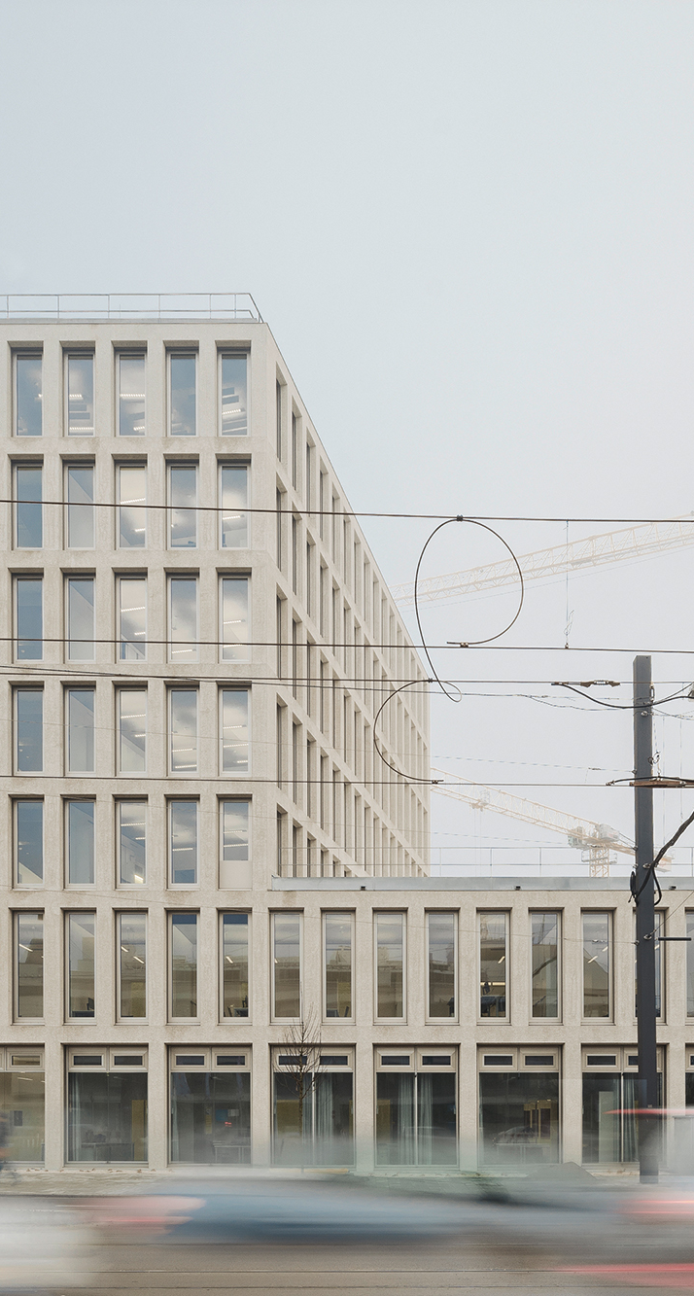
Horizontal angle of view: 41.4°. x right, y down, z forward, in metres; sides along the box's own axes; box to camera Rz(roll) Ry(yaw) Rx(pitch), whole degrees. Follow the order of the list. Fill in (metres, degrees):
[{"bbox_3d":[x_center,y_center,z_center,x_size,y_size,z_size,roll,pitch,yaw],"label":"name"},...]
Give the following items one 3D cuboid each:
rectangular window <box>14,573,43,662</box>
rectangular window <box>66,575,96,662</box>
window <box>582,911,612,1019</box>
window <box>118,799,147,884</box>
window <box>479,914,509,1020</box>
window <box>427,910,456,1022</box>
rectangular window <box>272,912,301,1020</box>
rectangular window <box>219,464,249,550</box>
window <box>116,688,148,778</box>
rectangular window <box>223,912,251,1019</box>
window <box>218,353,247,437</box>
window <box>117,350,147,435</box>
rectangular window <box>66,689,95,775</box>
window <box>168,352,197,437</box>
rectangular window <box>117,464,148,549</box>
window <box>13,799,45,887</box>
[{"bbox_3d":[-9.666,-0.887,28.000,1.000,2.674,0.150,0,0,0],"label":"rectangular window"},{"bbox_3d":[-8.368,-0.909,28.900,0.970,2.726,0.150,0,0,0],"label":"rectangular window"},{"bbox_3d":[7.394,9.431,27.200,0.940,3.220,0.150,0,0,0],"label":"window"},{"bbox_3d":[-6.692,6.070,28.586,0.993,2.673,0.150,0,0,0],"label":"window"},{"bbox_3d":[4.356,9.431,27.200,0.940,3.220,0.150,0,0,0],"label":"window"},{"bbox_3d":[3.023,10.055,29.000,0.912,3.407,0.200,0,0,0],"label":"window"},{"bbox_3d":[-1.778,9.454,27.200,0.940,3.220,0.150,0,0,0],"label":"rectangular window"},{"bbox_3d":[-3.391,-4.287,27.700,0.871,2.522,0.200,0,0,0],"label":"rectangular window"},{"bbox_3d":[-6.350,2.530,27.200,0.940,2.600,0.150,0,0,0],"label":"window"},{"bbox_3d":[-3.267,9.431,27.200,0.940,3.220,0.150,0,0,0],"label":"rectangular window"},{"bbox_3d":[-3.571,-7.863,28.586,0.993,2.673,0.150,0,0,0],"label":"window"},{"bbox_3d":[-6.813,-8.016,29.000,0.912,2.687,0.200,0,0,0],"label":"window"},{"bbox_3d":[-8.109,2.537,28.000,0.927,2.664,0.200,0,0,0],"label":"rectangular window"},{"bbox_3d":[-4.993,-7.726,28.000,0.904,2.618,0.200,0,0,0],"label":"window"},{"bbox_3d":[-6.485,-4.264,27.700,0.917,2.567,0.200,0,0,0],"label":"rectangular window"},{"bbox_3d":[-9.909,6.046,28.586,0.993,2.673,0.150,0,0,0],"label":"window"}]

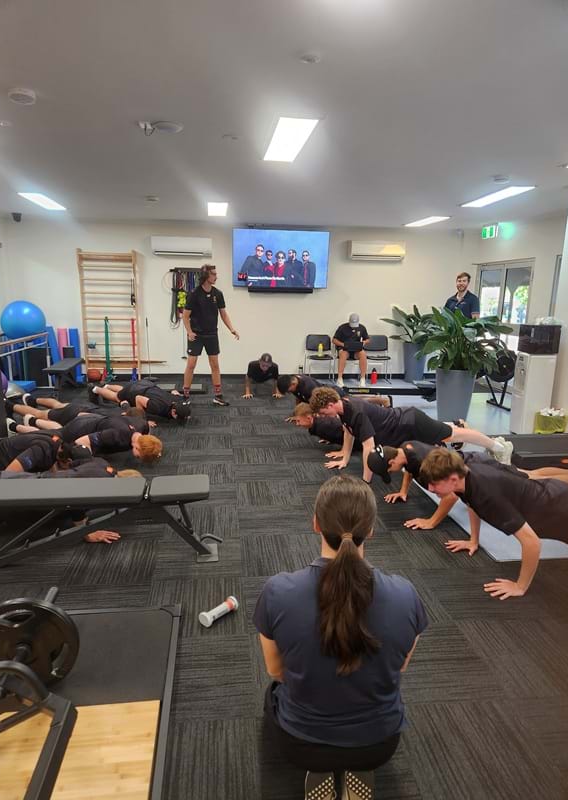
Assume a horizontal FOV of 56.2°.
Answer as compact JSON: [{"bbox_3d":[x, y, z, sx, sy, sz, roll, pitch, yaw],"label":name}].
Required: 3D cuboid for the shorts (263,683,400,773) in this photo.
[{"bbox_3d":[0.149,0.972,1.759,0.430,0.280,0.420,1,12,2],"label":"shorts"}]

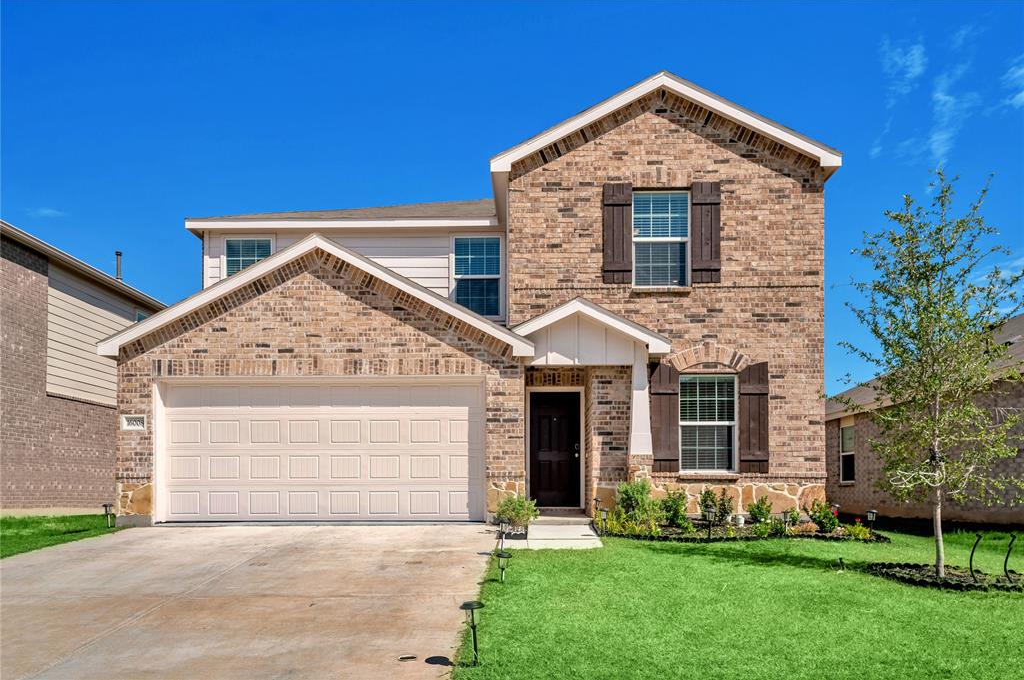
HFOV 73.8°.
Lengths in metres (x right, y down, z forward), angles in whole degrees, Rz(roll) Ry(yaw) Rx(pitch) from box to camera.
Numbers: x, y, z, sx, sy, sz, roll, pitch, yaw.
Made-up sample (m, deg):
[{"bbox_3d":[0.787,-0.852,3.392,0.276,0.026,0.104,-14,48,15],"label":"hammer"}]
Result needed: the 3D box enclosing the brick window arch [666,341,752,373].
[{"bbox_3d":[3.070,0.267,10.640,1.302,0.488,0.120,0,-1,1],"label":"brick window arch"}]

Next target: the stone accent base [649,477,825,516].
[{"bbox_3d":[3.489,2.440,10.655,2.749,0.558,0.170,0,-1,1],"label":"stone accent base"}]

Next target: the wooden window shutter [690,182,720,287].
[{"bbox_3d":[2.900,-1.607,10.200,0.420,1.520,0.050,0,-1,2],"label":"wooden window shutter"}]

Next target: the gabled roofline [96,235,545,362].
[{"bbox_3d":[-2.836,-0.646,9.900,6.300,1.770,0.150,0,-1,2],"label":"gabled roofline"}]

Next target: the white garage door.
[{"bbox_3d":[-2.838,1.688,10.330,4.880,2.130,0.080,0,-1,2],"label":"white garage door"}]

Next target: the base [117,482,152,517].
[{"bbox_3d":[-5.663,2.400,10.350,0.541,0.518,0.200,0,-1,1],"label":"base"}]

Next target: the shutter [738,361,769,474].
[{"bbox_3d":[3.767,1.208,10.625,0.450,1.732,0.050,0,-1,1],"label":"shutter"}]

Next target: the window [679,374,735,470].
[{"bbox_3d":[2.975,1.272,10.330,0.910,1.500,0.100,0,-1,2],"label":"window"}]

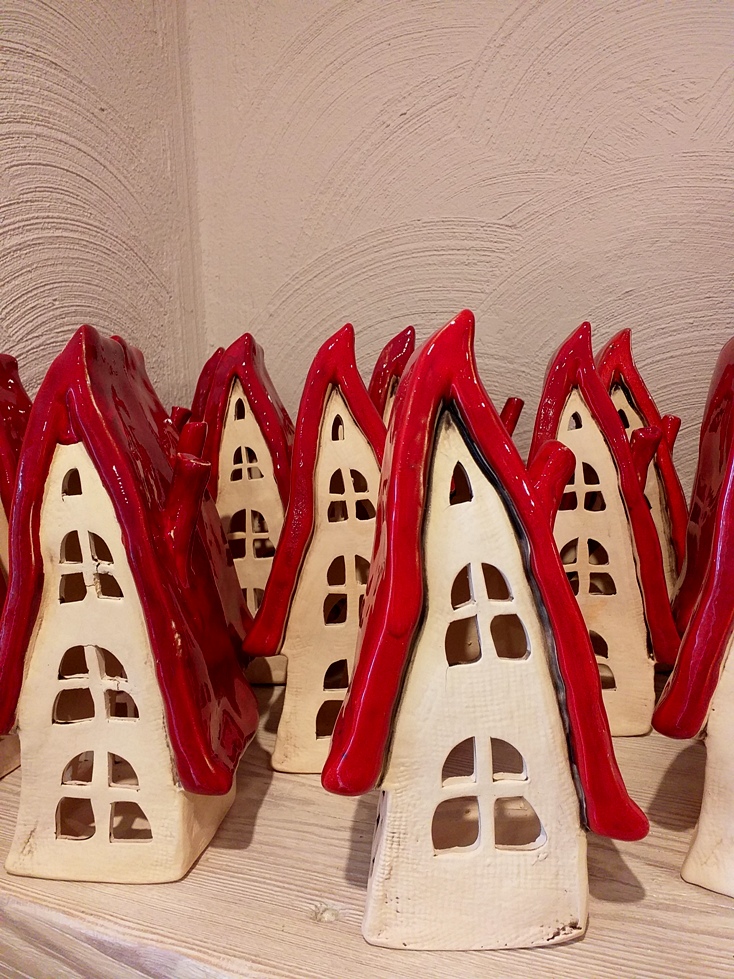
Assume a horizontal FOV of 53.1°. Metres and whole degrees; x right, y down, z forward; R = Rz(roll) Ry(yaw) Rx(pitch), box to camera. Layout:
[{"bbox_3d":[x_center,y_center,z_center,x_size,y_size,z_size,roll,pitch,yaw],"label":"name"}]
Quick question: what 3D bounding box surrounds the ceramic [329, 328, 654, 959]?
[{"bbox_3d":[0.048,0.059,0.321,0.133,0.265,0.085,-2,11,-2],"label":"ceramic"}]

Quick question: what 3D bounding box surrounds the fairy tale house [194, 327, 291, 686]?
[{"bbox_3d":[-0.086,0.014,0.579,0.125,0.265,0.085,-1,11,3],"label":"fairy tale house"}]

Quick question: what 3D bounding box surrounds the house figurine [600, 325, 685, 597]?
[{"bbox_3d":[0.200,0.004,0.604,0.125,0.265,0.085,-2,11,-2],"label":"house figurine"}]

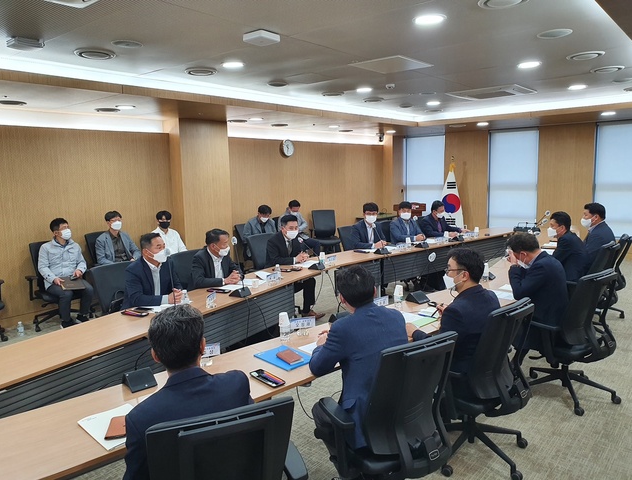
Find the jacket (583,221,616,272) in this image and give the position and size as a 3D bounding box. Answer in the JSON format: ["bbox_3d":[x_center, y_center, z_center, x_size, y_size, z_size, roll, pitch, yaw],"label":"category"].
[{"bbox_3d":[3.063,0.135,5.249,0.400,0.620,0.470,6,11,42],"label":"jacket"}]

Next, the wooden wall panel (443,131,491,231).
[{"bbox_3d":[3.408,-1.131,10.903,1.030,2.540,0.120,6,11,41],"label":"wooden wall panel"}]

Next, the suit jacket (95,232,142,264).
[{"bbox_3d":[-2.407,0.184,5.807,0.520,0.600,0.420,-6,9,-30],"label":"suit jacket"}]

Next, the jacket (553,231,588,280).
[{"bbox_3d":[2.510,0.244,4.742,0.500,0.640,0.470,-7,10,-37],"label":"jacket"}]

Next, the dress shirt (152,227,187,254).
[{"bbox_3d":[-1.961,0.106,6.301,0.520,0.600,0.400,-5,9,-25],"label":"dress shirt"}]

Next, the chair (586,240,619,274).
[{"bbox_3d":[2.691,0.505,4.866,0.640,0.970,0.640,-9,11,-43],"label":"chair"}]

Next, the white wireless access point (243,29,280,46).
[{"bbox_3d":[-0.398,-1.488,3.549,0.196,0.053,0.196,5,10,40],"label":"white wireless access point"}]

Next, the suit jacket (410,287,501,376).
[{"bbox_3d":[0.903,0.556,2.830,0.500,0.630,0.500,-6,9,-31],"label":"suit jacket"}]

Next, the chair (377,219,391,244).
[{"bbox_3d":[1.237,0.220,7.082,0.620,1.010,0.640,7,11,44],"label":"chair"}]

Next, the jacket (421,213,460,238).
[{"bbox_3d":[1.866,-0.103,7.342,0.500,0.630,0.480,-7,10,-37],"label":"jacket"}]

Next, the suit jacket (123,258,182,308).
[{"bbox_3d":[-1.338,0.435,3.956,0.500,0.630,0.500,3,9,31],"label":"suit jacket"}]

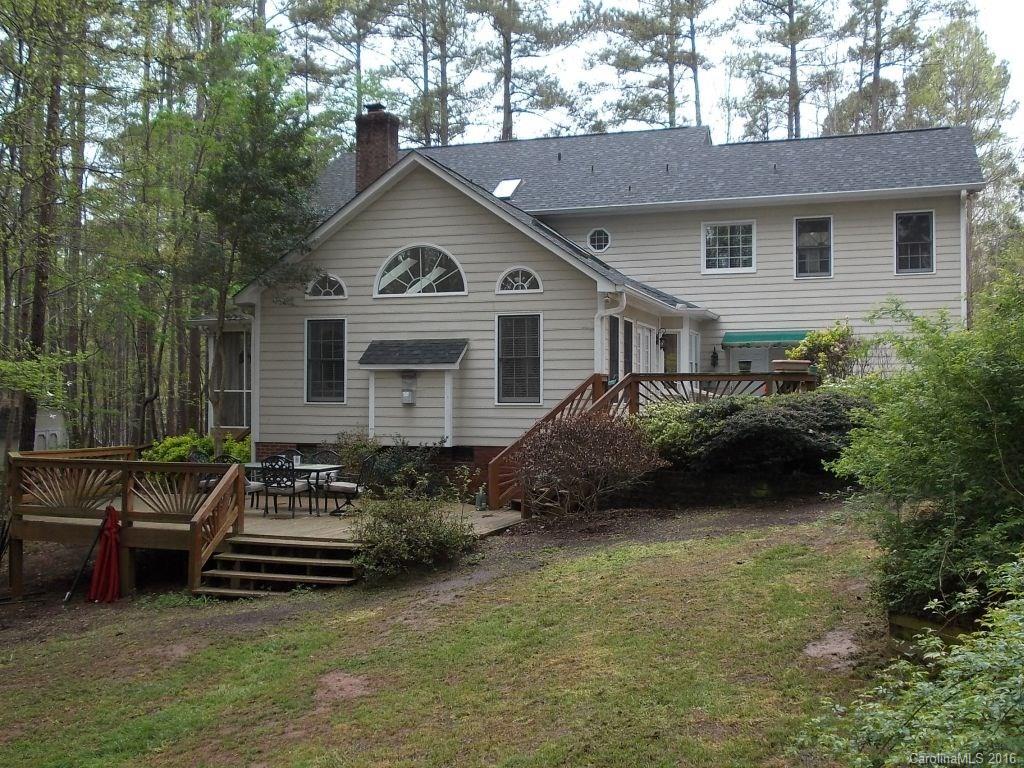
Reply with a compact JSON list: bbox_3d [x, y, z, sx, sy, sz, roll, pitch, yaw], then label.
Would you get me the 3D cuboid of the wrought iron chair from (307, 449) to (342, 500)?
[{"bbox_3d":[-2.992,1.532,18.031,0.540,0.900,0.580,0,-1,20],"label":"wrought iron chair"}]

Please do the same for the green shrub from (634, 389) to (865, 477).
[{"bbox_3d":[3.330,0.737,15.697,2.950,1.300,1.800,0,-1,20],"label":"green shrub"}]

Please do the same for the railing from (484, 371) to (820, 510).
[{"bbox_3d":[2.073,0.919,17.160,5.100,2.200,2.200,0,-1,20],"label":"railing"}]

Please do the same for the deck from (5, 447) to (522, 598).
[{"bbox_3d":[-3.233,1.974,17.048,6.900,1.850,6.100,0,-1,20],"label":"deck"}]

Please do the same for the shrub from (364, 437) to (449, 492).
[{"bbox_3d":[-1.854,1.483,19.746,1.250,1.050,0.950,0,-1,20],"label":"shrub"}]

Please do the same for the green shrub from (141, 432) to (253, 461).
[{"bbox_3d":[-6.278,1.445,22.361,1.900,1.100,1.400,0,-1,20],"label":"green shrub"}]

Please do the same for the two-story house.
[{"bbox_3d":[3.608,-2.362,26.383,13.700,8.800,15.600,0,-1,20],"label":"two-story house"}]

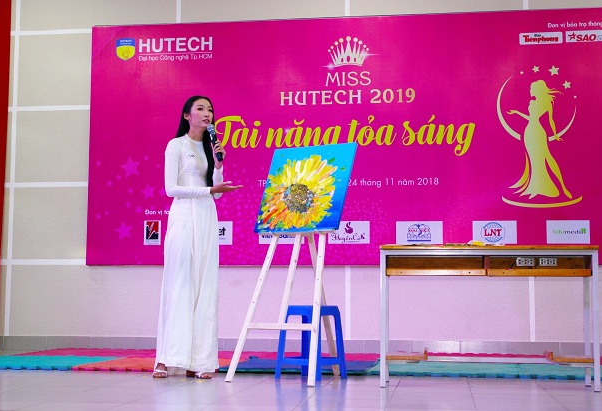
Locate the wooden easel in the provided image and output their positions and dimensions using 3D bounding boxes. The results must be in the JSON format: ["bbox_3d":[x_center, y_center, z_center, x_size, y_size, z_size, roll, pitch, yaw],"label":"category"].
[{"bbox_3d":[0.017,0.496,6.023,0.620,1.130,0.820,-3,-6,31],"label":"wooden easel"}]

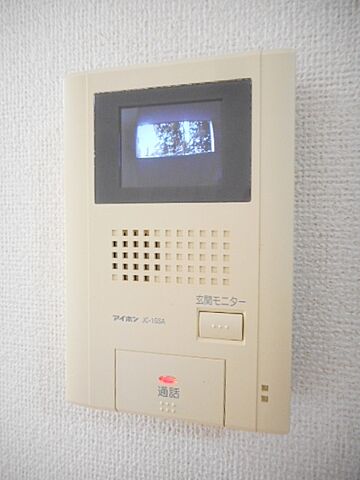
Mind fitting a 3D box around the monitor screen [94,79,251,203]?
[{"bbox_3d":[-0.005,-0.053,0.199,0.091,0.065,0.008,1,2,14],"label":"monitor screen"}]

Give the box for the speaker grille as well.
[{"bbox_3d":[-0.006,0.009,0.200,0.069,0.029,0.006,1,2,14],"label":"speaker grille"}]

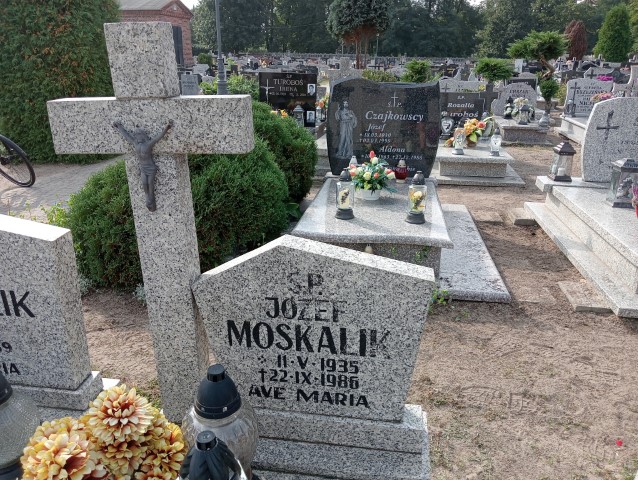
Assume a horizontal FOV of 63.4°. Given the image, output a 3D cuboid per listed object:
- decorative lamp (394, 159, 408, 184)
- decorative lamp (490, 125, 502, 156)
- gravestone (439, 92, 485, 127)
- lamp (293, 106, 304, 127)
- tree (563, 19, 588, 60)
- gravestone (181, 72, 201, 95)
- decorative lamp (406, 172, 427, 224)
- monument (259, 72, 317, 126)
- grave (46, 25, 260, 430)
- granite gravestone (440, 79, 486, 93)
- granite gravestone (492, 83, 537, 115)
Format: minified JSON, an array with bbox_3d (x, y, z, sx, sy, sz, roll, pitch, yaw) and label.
[{"bbox_3d":[0.746,-0.616,4.637,0.115,0.210,0.115,3,19,8],"label":"decorative lamp"},{"bbox_3d":[2.240,-1.230,6.466,0.125,0.330,0.125,2,20,8],"label":"decorative lamp"},{"bbox_3d":[2.039,-1.786,7.366,0.633,0.618,0.100,3,20,9],"label":"gravestone"},{"bbox_3d":[-0.318,-1.908,8.020,0.185,0.360,0.185,2,20,8],"label":"lamp"},{"bbox_3d":[17.775,-13.155,35.721,1.650,3.740,1.600,-1,19,0],"label":"tree"},{"bbox_3d":[-4.020,-4.802,16.317,0.620,0.840,0.200,0,19,3],"label":"gravestone"},{"bbox_3d":[0.653,-0.288,3.449,0.125,0.335,0.125,3,19,8],"label":"decorative lamp"},{"bbox_3d":[-0.447,-2.102,7.743,0.879,0.792,0.100,3,19,8],"label":"monument"},{"bbox_3d":[-0.528,0.020,1.812,0.644,1.442,0.105,1,20,8],"label":"grave"},{"bbox_3d":[2.951,-2.955,10.639,0.945,0.714,0.120,3,20,9],"label":"granite gravestone"},{"bbox_3d":[3.865,-2.775,10.240,0.858,0.628,0.130,3,19,8],"label":"granite gravestone"}]

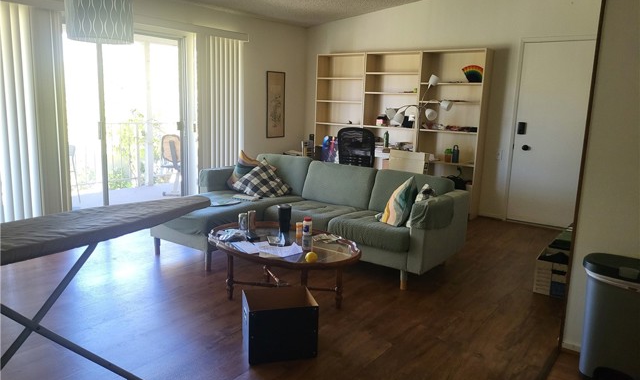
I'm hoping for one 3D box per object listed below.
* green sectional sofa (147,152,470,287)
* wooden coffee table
[{"bbox_3d":[-0.123,0.202,4.201,2.310,0.810,1.560,9,13,36],"label":"green sectional sofa"},{"bbox_3d":[-0.241,0.554,3.256,1.160,0.450,0.720,9,13,36],"label":"wooden coffee table"}]

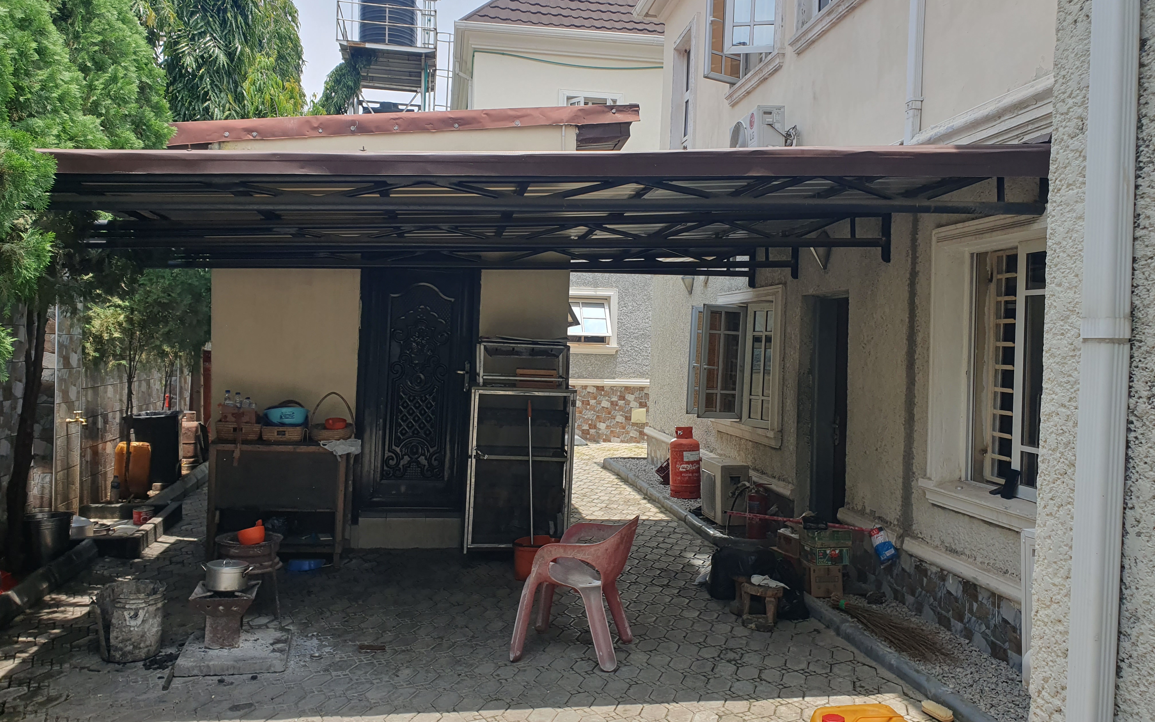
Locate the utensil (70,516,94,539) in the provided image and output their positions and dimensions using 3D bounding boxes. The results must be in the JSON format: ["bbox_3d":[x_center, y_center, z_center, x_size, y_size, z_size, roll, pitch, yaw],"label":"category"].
[{"bbox_3d":[-3.729,1.257,6.530,0.180,0.165,0.180,1,1,-10],"label":"utensil"}]

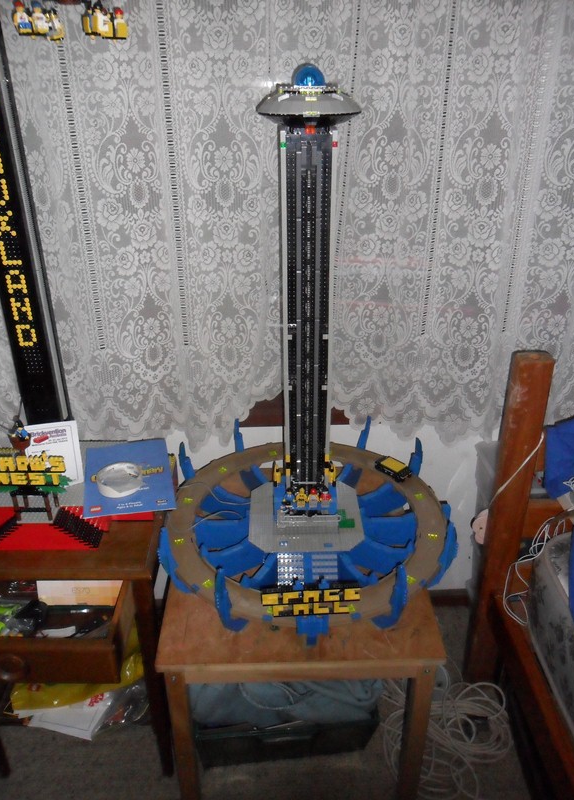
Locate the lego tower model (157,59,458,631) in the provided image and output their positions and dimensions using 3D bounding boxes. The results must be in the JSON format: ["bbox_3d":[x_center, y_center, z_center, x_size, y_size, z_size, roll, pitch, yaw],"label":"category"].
[{"bbox_3d":[0.038,-0.087,1.104,0.600,0.884,0.600,0,28,1],"label":"lego tower model"}]

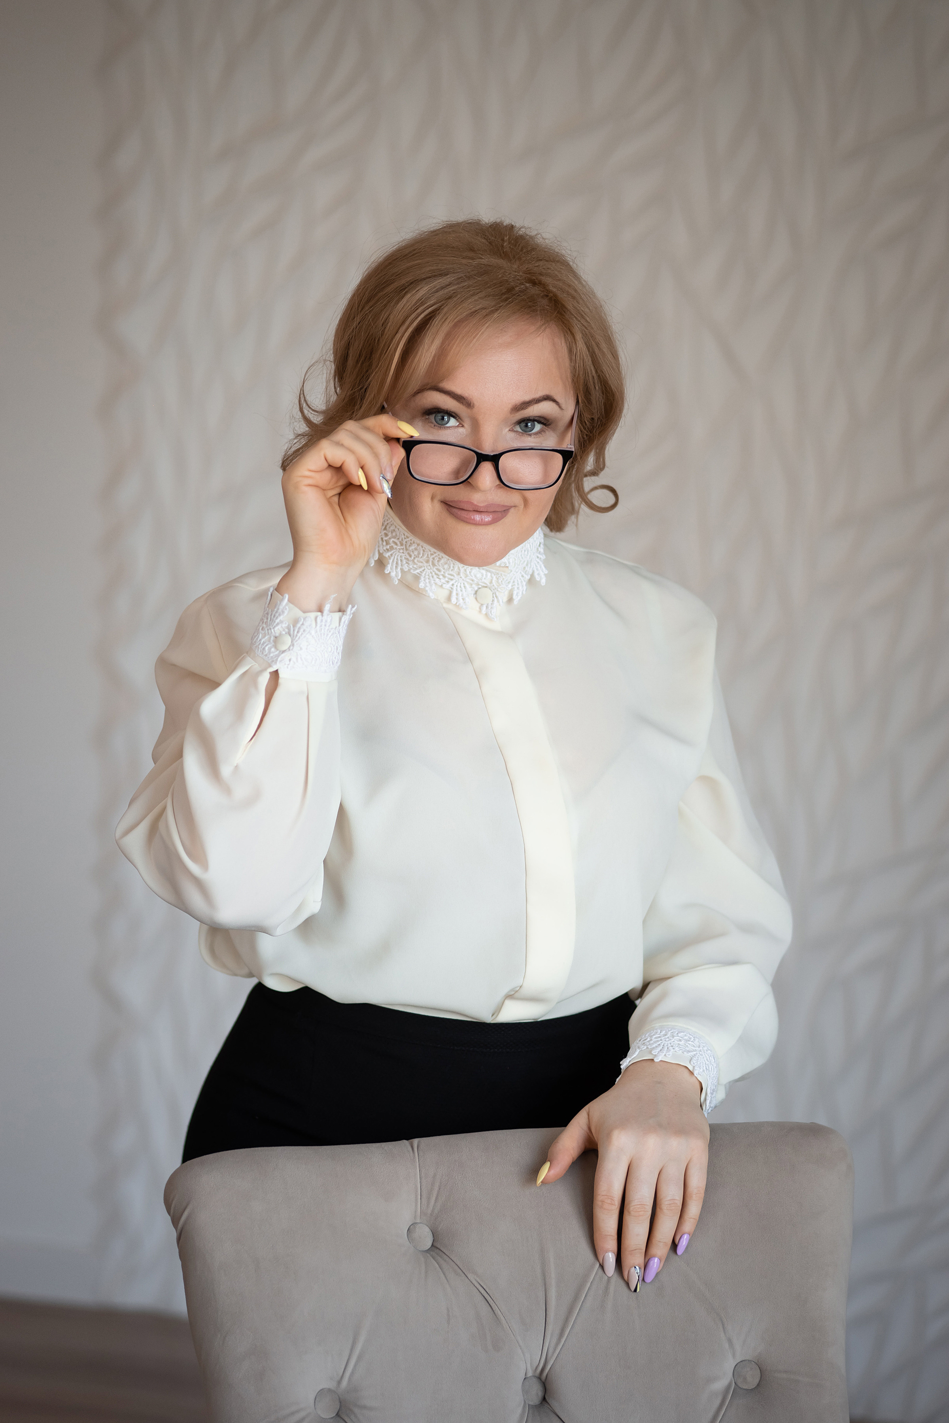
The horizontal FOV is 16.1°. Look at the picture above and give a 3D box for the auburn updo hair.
[{"bbox_3d":[-0.015,-0.253,2.520,0.247,0.235,0.240,4,12,-10],"label":"auburn updo hair"}]

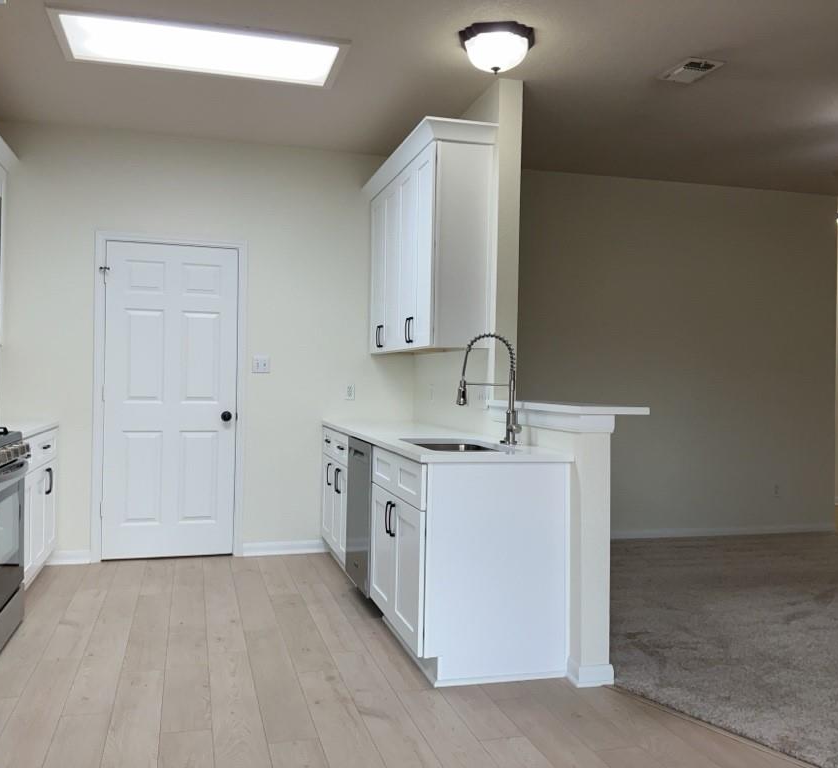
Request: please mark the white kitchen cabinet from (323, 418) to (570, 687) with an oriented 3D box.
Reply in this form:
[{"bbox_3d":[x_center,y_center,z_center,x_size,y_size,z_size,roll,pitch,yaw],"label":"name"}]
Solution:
[{"bbox_3d":[-0.021,0.721,4.346,0.630,0.890,2.475,1,0,-16],"label":"white kitchen cabinet"}]

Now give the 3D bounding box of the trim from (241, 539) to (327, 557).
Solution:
[{"bbox_3d":[-0.895,1.108,5.397,0.568,0.090,0.016,1,0,-16],"label":"trim"}]

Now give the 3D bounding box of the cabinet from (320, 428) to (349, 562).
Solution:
[{"bbox_3d":[-0.230,0.727,5.085,0.627,0.870,0.940,1,0,-16],"label":"cabinet"}]

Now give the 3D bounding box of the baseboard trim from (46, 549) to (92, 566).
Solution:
[{"bbox_3d":[-2.206,1.094,5.024,0.273,0.087,0.016,1,0,-16],"label":"baseboard trim"}]

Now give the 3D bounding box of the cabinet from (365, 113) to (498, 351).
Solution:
[{"bbox_3d":[0.005,-0.776,4.836,0.375,1.179,1.530,1,0,-16],"label":"cabinet"}]

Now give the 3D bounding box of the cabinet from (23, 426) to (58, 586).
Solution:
[{"bbox_3d":[-2.407,0.702,4.352,0.613,0.870,1.160,1,0,-16],"label":"cabinet"}]

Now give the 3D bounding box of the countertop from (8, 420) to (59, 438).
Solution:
[{"bbox_3d":[-2.397,0.254,4.347,0.630,0.028,1.170,1,0,-16],"label":"countertop"}]

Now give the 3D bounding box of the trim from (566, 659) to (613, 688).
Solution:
[{"bbox_3d":[0.678,1.134,3.176,0.160,0.085,0.122,1,0,-16],"label":"trim"}]

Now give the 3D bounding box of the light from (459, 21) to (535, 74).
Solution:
[{"bbox_3d":[0.358,-1.500,3.667,0.347,0.162,0.347,1,0,9],"label":"light"}]

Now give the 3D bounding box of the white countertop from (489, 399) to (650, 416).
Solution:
[{"bbox_3d":[0.624,0.103,3.608,0.305,0.031,1.040,1,0,-16],"label":"white countertop"}]

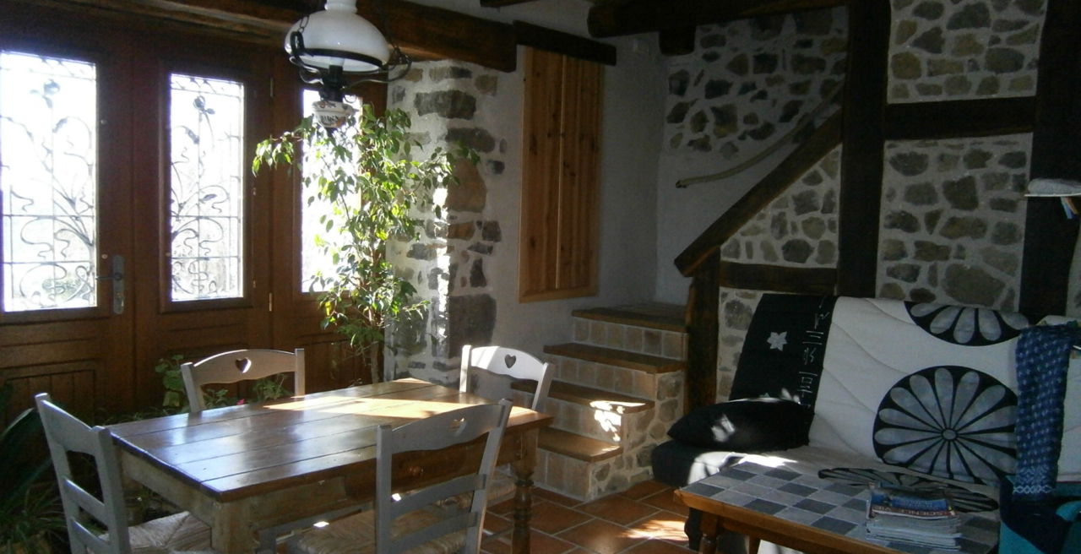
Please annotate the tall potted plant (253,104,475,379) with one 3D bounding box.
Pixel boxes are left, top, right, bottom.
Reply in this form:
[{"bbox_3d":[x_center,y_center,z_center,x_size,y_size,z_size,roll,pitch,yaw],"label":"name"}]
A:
[{"bbox_3d":[-0.887,0.113,4.259,1.107,2.001,0.900,1,5,-11],"label":"tall potted plant"}]

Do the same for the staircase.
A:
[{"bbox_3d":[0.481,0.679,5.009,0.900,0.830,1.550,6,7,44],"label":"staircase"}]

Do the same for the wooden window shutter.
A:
[{"bbox_3d":[0.144,-0.623,5.145,0.060,1.540,0.740,6,7,44],"label":"wooden window shutter"}]

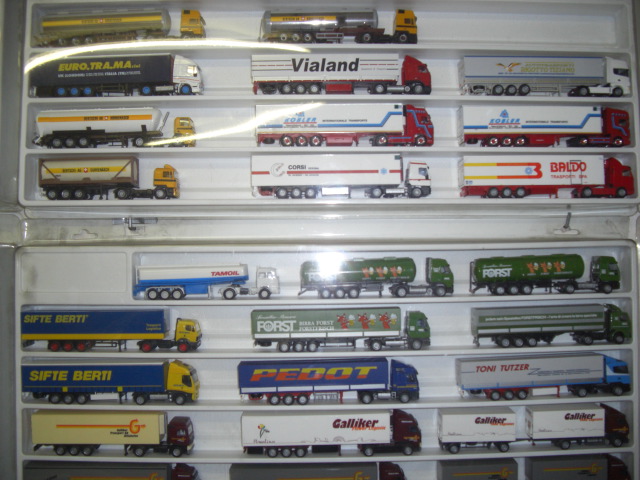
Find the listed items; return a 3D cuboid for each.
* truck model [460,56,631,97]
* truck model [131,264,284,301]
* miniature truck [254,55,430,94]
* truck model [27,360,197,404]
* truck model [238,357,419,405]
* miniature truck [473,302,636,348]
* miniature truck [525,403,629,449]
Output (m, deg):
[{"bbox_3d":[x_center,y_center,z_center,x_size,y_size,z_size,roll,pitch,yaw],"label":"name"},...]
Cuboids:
[{"bbox_3d":[0.244,-0.174,0.746,0.182,0.044,0.030,0,-3,-1],"label":"truck model"},{"bbox_3d":[-0.119,0.045,0.732,0.154,0.037,0.030,-1,-3,0],"label":"truck model"},{"bbox_3d":[0.023,-0.176,0.745,0.190,0.044,0.030,0,-3,-1],"label":"miniature truck"},{"bbox_3d":[-0.222,0.152,0.736,0.186,0.044,0.030,0,-2,0],"label":"truck model"},{"bbox_3d":[0.009,0.152,0.738,0.191,0.044,0.030,0,-2,0],"label":"truck model"},{"bbox_3d":[0.247,0.092,0.741,0.167,0.043,0.030,0,-2,0],"label":"miniature truck"},{"bbox_3d":[0.272,0.197,0.726,0.102,0.043,0.030,-1,-3,0],"label":"miniature truck"}]

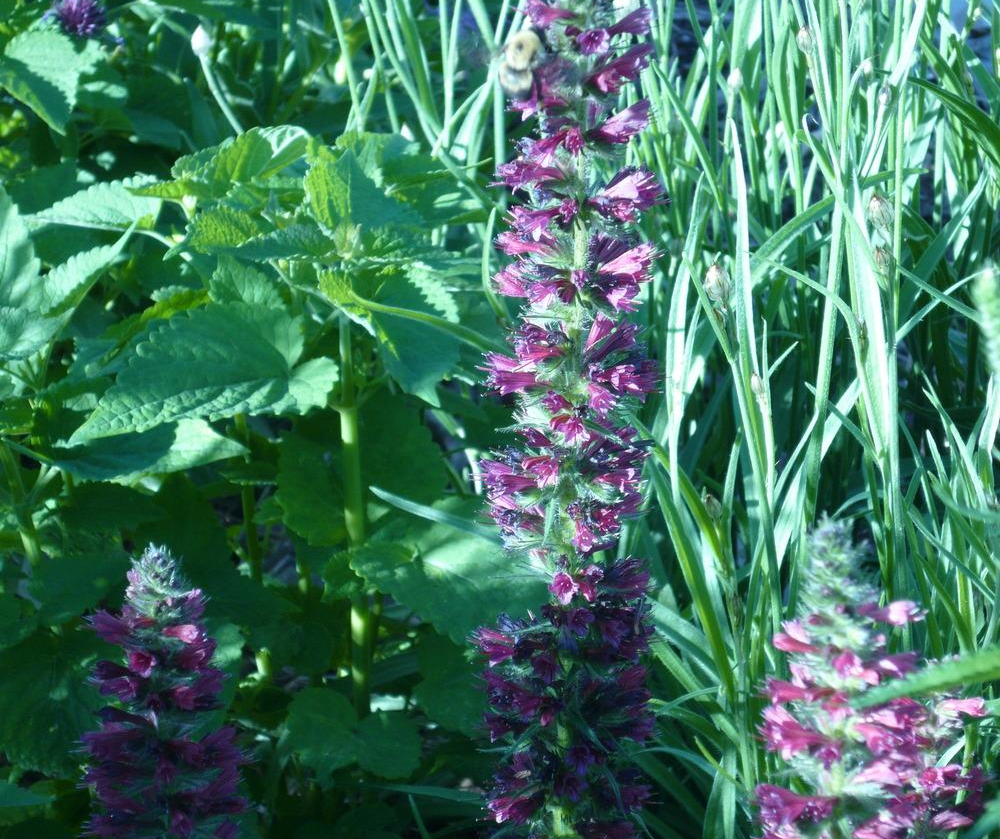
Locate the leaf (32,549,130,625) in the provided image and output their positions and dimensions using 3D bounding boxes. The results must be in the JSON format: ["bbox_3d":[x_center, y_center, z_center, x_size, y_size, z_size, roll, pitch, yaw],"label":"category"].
[{"bbox_3d":[-0.111,0.044,1.020,0.026,0.018,0.016,0,20,0],"label":"leaf"}]

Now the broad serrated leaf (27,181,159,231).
[{"bbox_3d":[-0.116,-0.061,1.100,0.042,0.012,0.024,-1,28,-8],"label":"broad serrated leaf"}]

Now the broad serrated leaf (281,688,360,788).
[{"bbox_3d":[-0.050,0.089,1.080,0.022,0.025,0.013,0,20,0],"label":"broad serrated leaf"}]

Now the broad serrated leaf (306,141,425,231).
[{"bbox_3d":[-0.037,-0.065,1.070,0.034,0.014,0.031,0,67,0],"label":"broad serrated leaf"}]

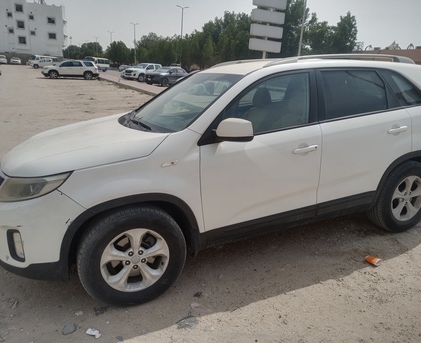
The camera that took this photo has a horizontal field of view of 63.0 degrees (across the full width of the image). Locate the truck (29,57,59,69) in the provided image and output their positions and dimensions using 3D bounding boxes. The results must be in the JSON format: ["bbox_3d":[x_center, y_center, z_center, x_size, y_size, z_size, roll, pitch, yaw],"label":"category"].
[{"bbox_3d":[-27.144,-17.721,55.860,1.900,1.970,5.000,16,21,35],"label":"truck"}]

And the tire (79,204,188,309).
[{"bbox_3d":[-0.534,0.569,2.380,0.737,0.737,0.235,-8,19,-24],"label":"tire"}]

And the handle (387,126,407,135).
[{"bbox_3d":[1.632,-0.359,2.991,0.240,0.045,0.050,-8,19,-24],"label":"handle"}]

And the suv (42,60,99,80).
[{"bbox_3d":[-13.178,-9.588,32.195,4.920,1.750,1.950,-5,19,-26],"label":"suv"}]

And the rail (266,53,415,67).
[{"bbox_3d":[1.209,-0.978,3.031,1.750,0.115,0.065,-8,19,-24],"label":"rail"}]

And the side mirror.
[{"bbox_3d":[0.158,-0.264,2.208,0.160,0.155,0.240,-8,19,-24],"label":"side mirror"}]

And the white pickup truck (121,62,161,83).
[{"bbox_3d":[-6.232,-10.162,35.217,1.860,1.790,5.200,17,21,37],"label":"white pickup truck"}]

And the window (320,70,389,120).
[{"bbox_3d":[1.194,-0.637,2.858,0.660,0.410,0.050,-8,-4,-24],"label":"window"}]

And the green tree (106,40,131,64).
[{"bbox_3d":[-24.119,-30.935,90.000,6.000,6.500,6.000,3,17,0],"label":"green tree"}]

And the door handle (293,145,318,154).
[{"bbox_3d":[0.721,-0.167,2.606,0.240,0.045,0.050,-8,19,-24],"label":"door handle"}]

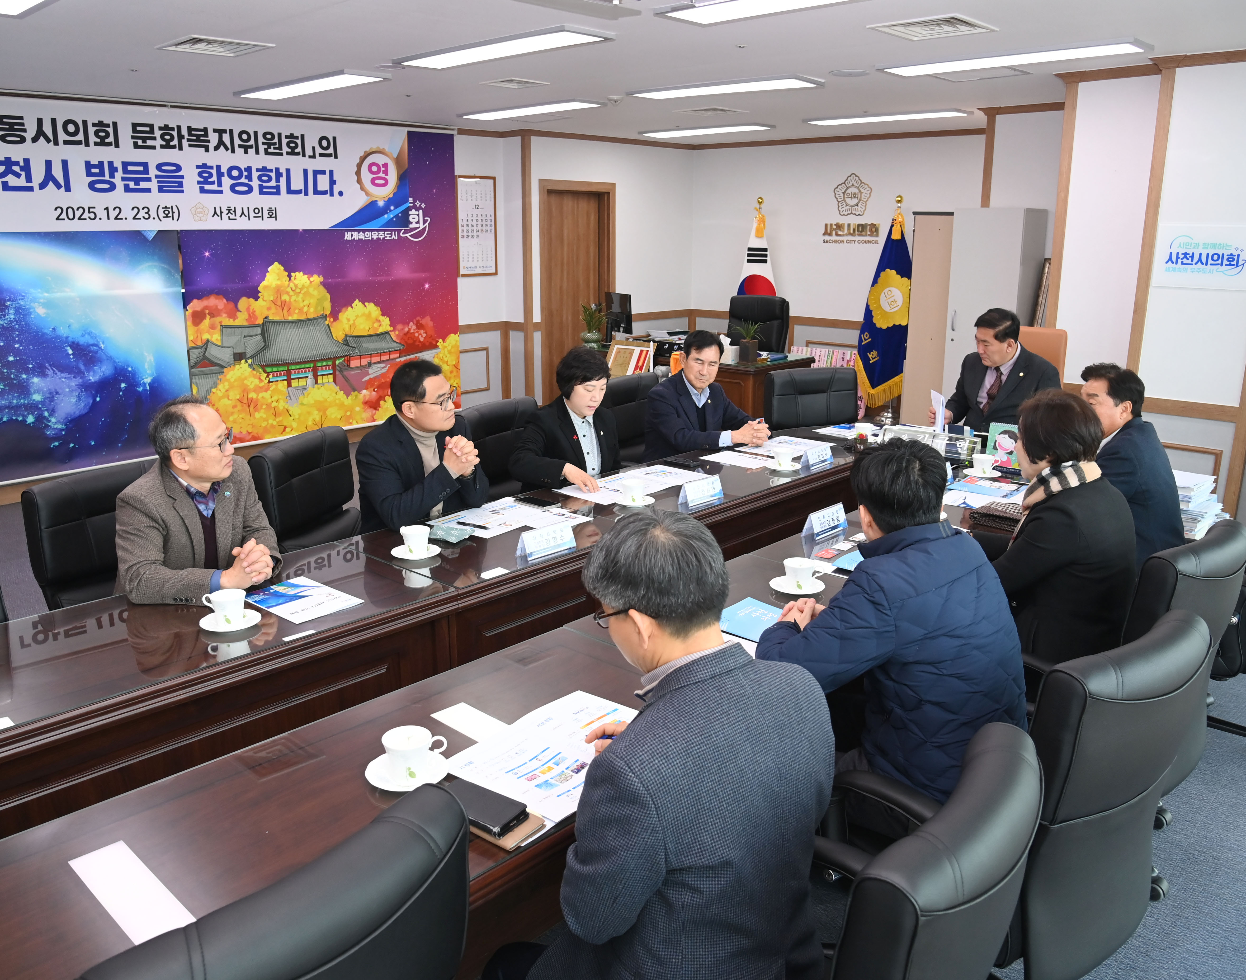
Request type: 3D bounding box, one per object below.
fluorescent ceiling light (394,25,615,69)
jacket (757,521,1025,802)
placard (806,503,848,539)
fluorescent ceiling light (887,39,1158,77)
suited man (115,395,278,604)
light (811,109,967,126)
[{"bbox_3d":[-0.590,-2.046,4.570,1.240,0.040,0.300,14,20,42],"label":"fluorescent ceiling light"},{"bbox_3d":[0.624,0.366,2.331,0.560,0.650,0.570,-13,19,-39],"label":"jacket"},{"bbox_3d":[0.679,0.101,3.266,0.056,0.082,0.198,14,20,42],"label":"placard"},{"bbox_3d":[1.875,-2.097,4.782,1.285,0.036,0.310,14,20,42],"label":"fluorescent ceiling light"},{"bbox_3d":[-1.337,0.351,3.099,0.760,1.280,0.560,12,19,36],"label":"suited man"},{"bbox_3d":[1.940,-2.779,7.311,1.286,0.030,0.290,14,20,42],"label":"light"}]

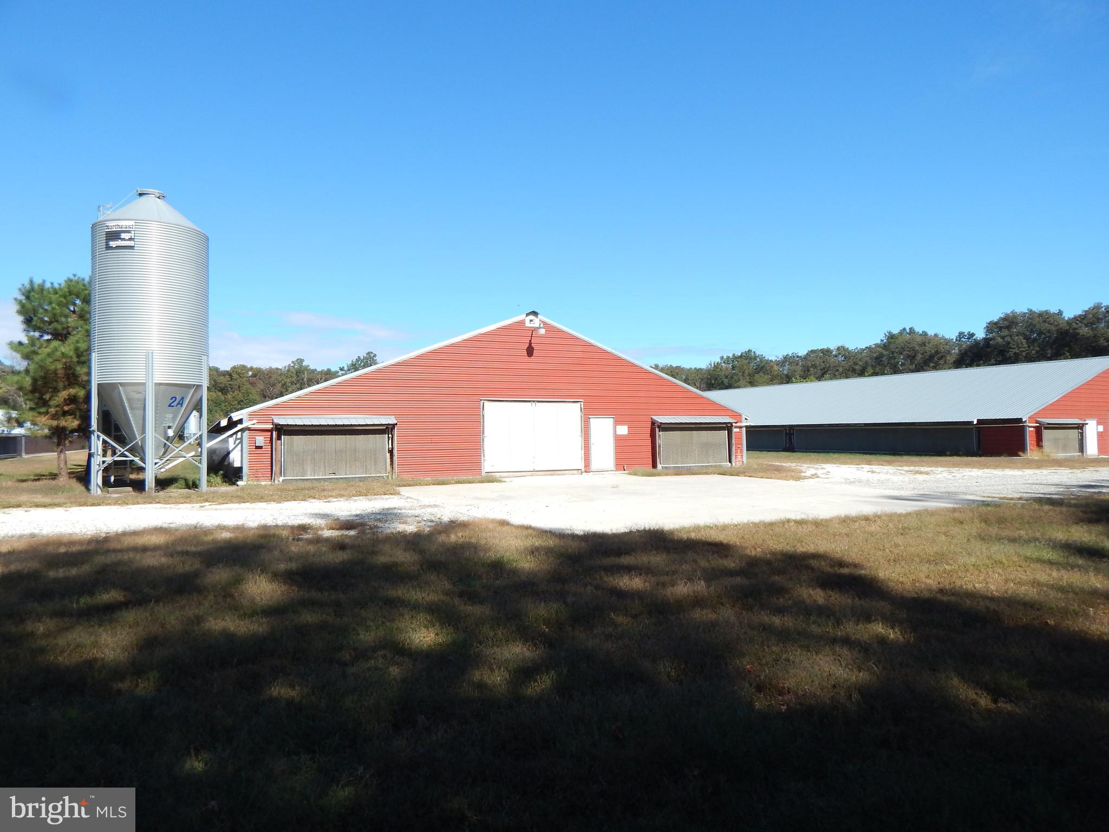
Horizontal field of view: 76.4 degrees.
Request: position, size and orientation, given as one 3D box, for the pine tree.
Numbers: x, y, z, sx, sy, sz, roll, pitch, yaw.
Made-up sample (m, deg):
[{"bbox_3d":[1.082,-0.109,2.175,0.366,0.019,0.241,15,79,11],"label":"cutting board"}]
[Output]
[{"bbox_3d":[-16.400,-1.300,23.500,3.300,6.800,3.300,0,-1,-30],"label":"pine tree"}]

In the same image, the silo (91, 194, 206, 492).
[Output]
[{"bbox_3d":[-10.900,-2.090,19.100,2.800,8.100,2.800,0,-1,-30],"label":"silo"}]

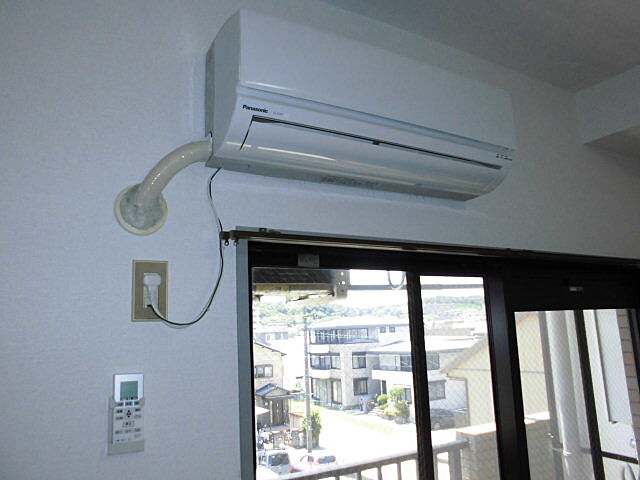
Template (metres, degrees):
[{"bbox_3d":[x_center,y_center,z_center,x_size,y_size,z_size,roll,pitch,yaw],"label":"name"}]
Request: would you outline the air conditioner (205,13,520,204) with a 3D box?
[{"bbox_3d":[0.150,-0.289,1.209,0.830,0.275,0.203,4,-11,-32],"label":"air conditioner"}]

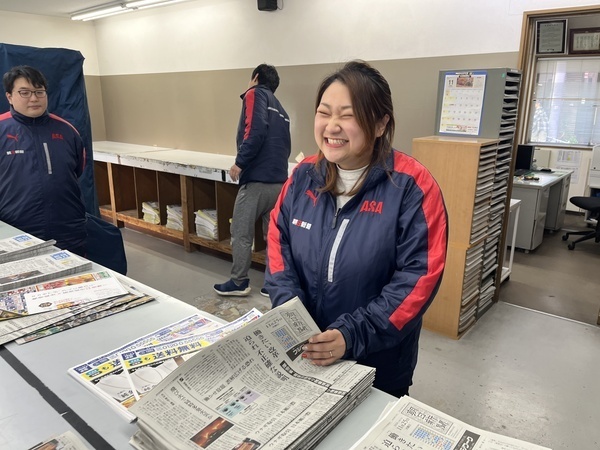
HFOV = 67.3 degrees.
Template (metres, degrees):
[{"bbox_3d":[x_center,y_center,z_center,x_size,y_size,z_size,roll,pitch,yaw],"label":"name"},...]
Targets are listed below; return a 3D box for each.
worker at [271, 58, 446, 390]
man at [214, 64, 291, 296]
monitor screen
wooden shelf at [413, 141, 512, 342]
[{"bbox_3d":[0.127,0.388,1.257,0.520,1.610,0.410,10,18,32],"label":"worker"},{"bbox_3d":[-0.336,-0.276,3.396,0.500,1.730,0.500,6,17,20],"label":"man"},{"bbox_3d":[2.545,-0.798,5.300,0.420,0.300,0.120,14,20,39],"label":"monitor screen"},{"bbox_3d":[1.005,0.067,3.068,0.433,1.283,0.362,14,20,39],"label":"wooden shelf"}]

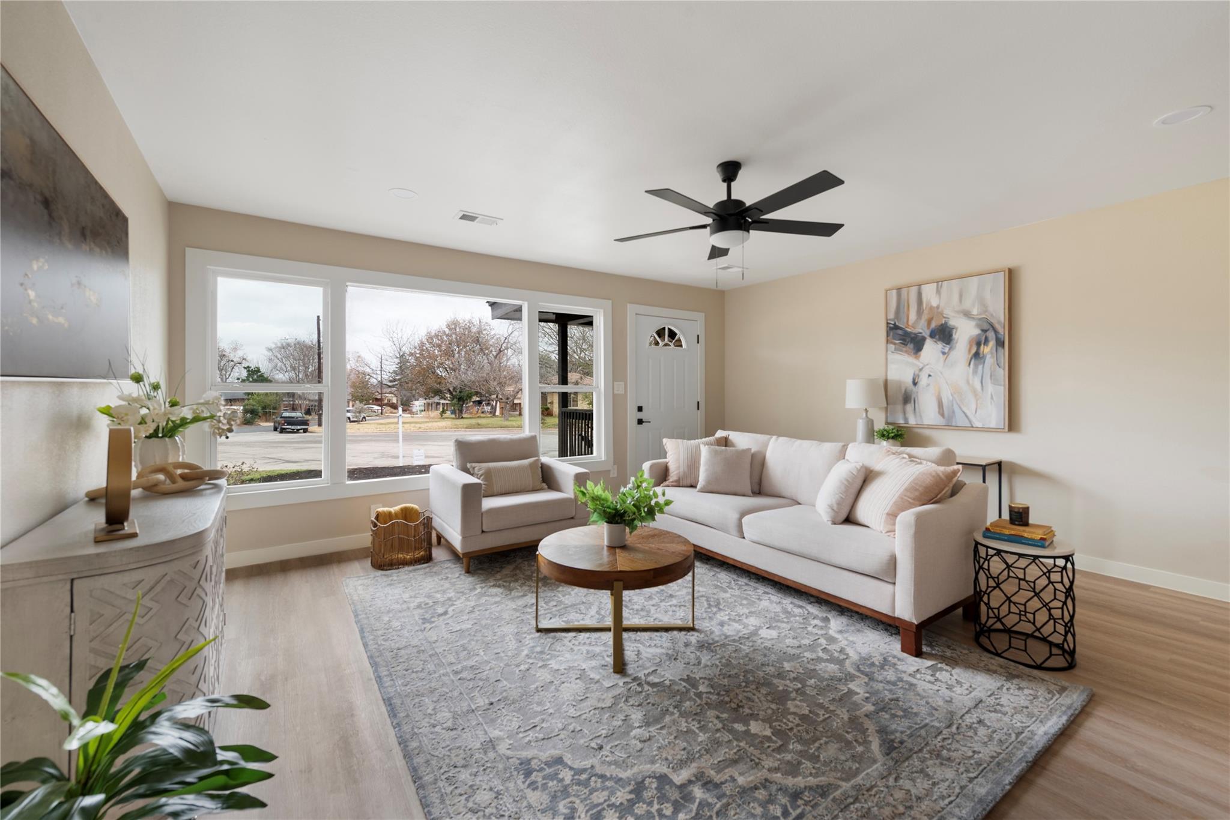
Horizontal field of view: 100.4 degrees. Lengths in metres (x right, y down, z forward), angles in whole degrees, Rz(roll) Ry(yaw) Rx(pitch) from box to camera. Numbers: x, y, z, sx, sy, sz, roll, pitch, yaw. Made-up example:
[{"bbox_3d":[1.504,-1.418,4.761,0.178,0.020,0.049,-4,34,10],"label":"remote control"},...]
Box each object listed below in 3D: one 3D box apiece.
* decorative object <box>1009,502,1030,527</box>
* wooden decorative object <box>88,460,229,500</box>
[{"bbox_3d":[1.981,0.513,2.504,0.079,0.093,0.079,-1,2,-28],"label":"decorative object"},{"bbox_3d":[-1.605,0.244,1.821,0.160,0.085,0.380,2,3,40],"label":"wooden decorative object"}]

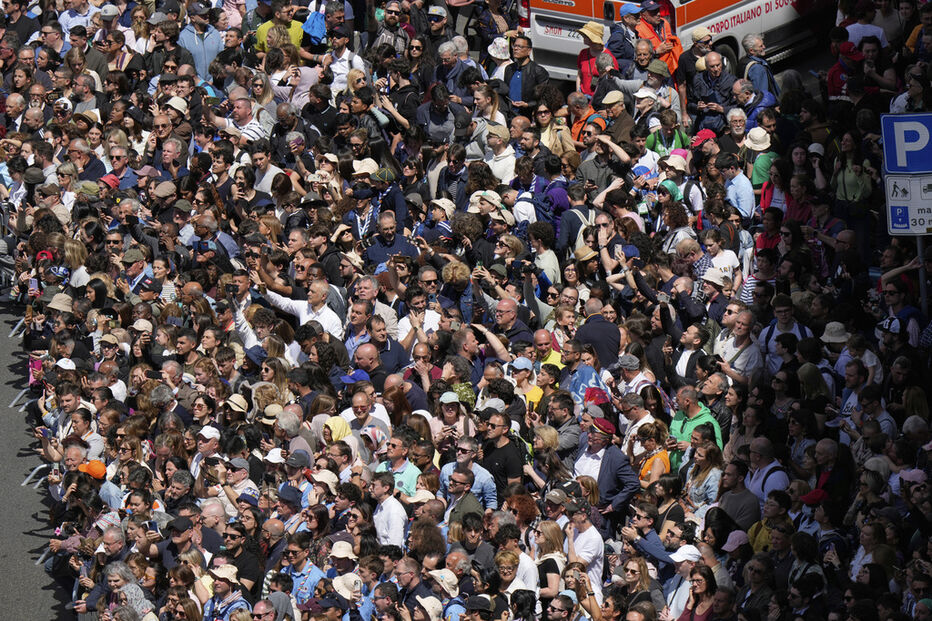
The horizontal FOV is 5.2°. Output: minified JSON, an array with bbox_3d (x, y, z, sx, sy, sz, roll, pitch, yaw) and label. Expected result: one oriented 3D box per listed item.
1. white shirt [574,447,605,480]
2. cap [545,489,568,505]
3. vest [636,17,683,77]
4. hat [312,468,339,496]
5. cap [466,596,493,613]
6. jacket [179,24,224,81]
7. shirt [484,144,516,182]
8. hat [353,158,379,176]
[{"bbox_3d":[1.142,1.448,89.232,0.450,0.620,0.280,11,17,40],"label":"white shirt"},{"bbox_3d":[0.789,1.623,90.315,0.250,0.145,0.180,-13,20,-33],"label":"cap"},{"bbox_3d":[1.926,-2.545,102.605,0.520,0.720,0.360,-13,19,-33],"label":"vest"},{"bbox_3d":[-1.192,1.441,87.217,0.290,0.150,0.270,20,3,-1],"label":"hat"},{"bbox_3d":[0.109,2.376,83.673,0.190,0.130,0.260,14,30,43],"label":"cap"},{"bbox_3d":[-2.822,-2.726,110.670,0.500,0.650,0.270,1,17,5],"label":"jacket"},{"bbox_3d":[0.318,-1.282,98.336,0.290,0.640,0.460,-14,19,-29],"label":"shirt"},{"bbox_3d":[-0.975,-1.401,101.403,0.280,0.150,0.260,-4,16,1],"label":"hat"}]

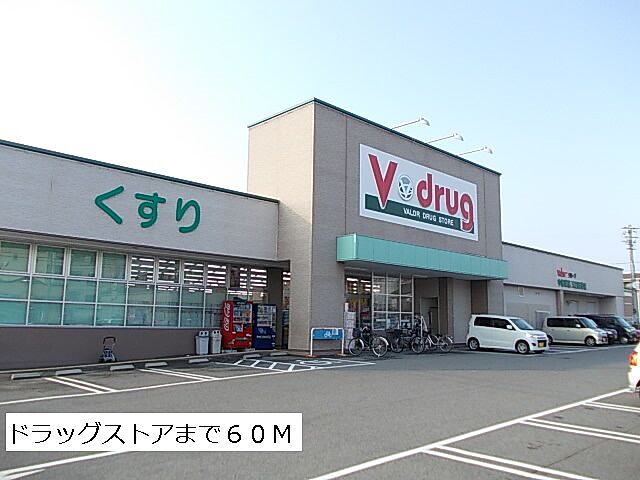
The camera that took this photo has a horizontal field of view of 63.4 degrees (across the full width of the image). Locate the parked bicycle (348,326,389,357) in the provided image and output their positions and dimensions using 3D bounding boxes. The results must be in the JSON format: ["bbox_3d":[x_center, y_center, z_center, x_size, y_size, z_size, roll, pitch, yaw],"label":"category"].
[{"bbox_3d":[1.844,3.942,20.013,0.570,1.090,1.760,9,-12,-44],"label":"parked bicycle"}]

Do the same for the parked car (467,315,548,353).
[{"bbox_3d":[8.597,4.276,23.681,1.475,1.640,3.395,9,-12,-44],"label":"parked car"}]

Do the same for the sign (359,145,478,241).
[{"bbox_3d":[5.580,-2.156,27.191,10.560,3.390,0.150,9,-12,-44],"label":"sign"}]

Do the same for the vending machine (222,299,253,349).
[{"bbox_3d":[-3.305,3.434,20.743,0.970,1.840,0.740,9,-12,-44],"label":"vending machine"}]

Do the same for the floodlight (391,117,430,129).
[{"bbox_3d":[4.302,-5.426,24.835,0.320,0.400,2.150,9,-12,-44],"label":"floodlight"}]

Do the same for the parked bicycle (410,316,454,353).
[{"bbox_3d":[5.081,4.423,23.175,0.570,1.140,1.780,9,-12,-44],"label":"parked bicycle"}]

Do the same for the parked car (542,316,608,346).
[{"bbox_3d":[15.305,5.471,31.173,1.475,1.630,3.395,9,-12,-44],"label":"parked car"}]

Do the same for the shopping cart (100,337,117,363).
[{"bbox_3d":[-6.889,3.564,16.858,0.430,0.830,0.450,9,-12,-44],"label":"shopping cart"}]

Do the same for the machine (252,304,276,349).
[{"bbox_3d":[-2.439,3.635,21.624,1.000,1.830,0.720,9,-12,-44],"label":"machine"}]

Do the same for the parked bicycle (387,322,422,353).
[{"bbox_3d":[3.745,4.272,22.120,0.570,1.100,1.750,9,-12,-44],"label":"parked bicycle"}]

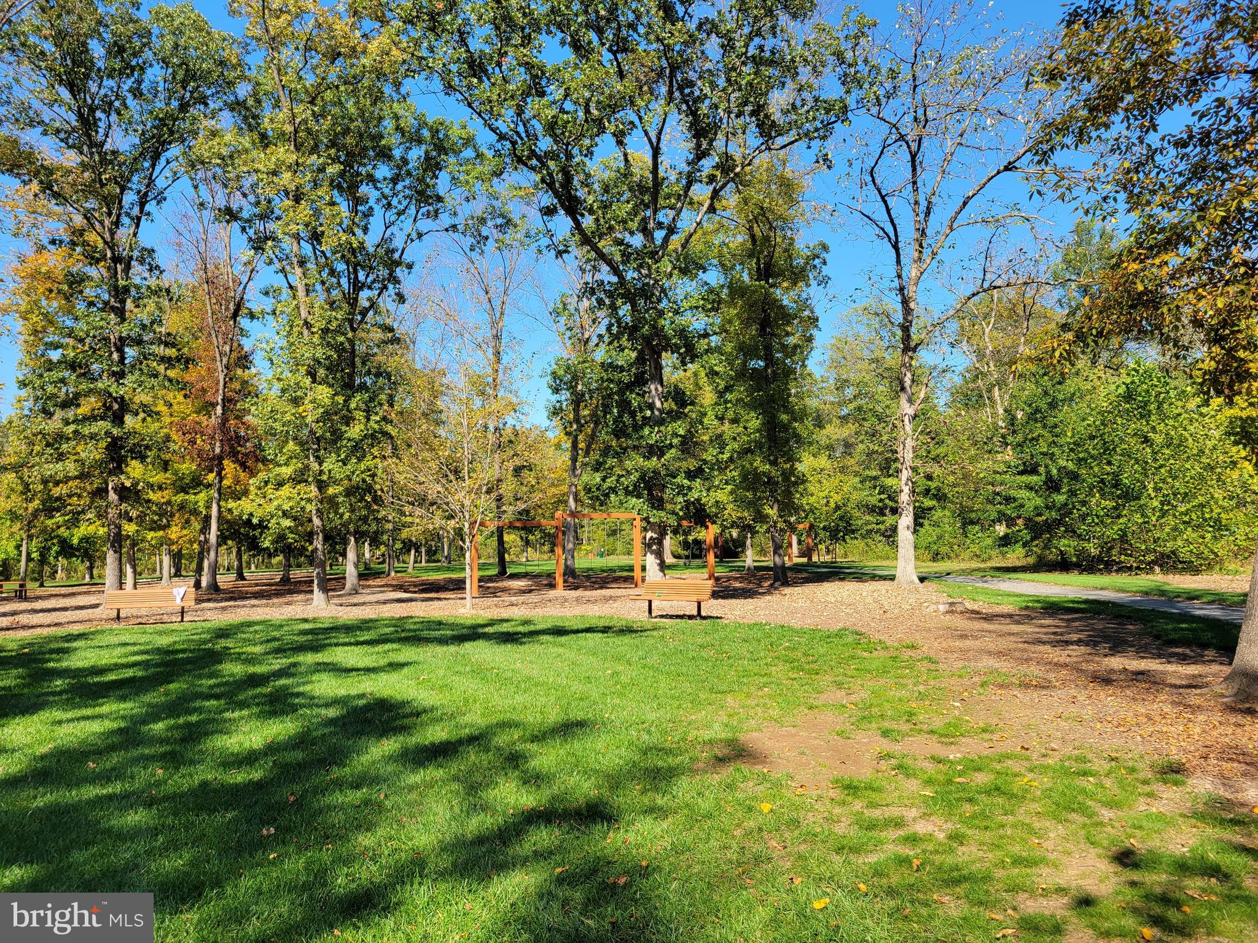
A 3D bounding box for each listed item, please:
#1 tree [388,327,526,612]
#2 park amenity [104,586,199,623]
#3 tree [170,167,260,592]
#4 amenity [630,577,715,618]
[{"bbox_3d":[-4.439,-0.094,24.597,3.349,7.350,3.349,0,-5,-10],"label":"tree"},{"bbox_3d":[-11.100,3.152,21.979,1.830,0.810,0.620,1,-5,-26],"label":"park amenity"},{"bbox_3d":[-17.175,-3.969,39.222,3.498,17.850,3.498,1,-5,-24],"label":"tree"},{"bbox_3d":[0.905,2.723,20.037,1.830,0.810,0.620,-5,-6,40],"label":"amenity"}]

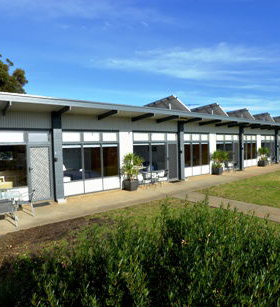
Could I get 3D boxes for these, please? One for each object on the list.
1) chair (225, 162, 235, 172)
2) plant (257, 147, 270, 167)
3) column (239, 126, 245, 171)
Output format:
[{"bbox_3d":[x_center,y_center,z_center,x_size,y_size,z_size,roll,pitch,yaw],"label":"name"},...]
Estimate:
[{"bbox_3d":[6.068,0.887,14.838,0.600,0.820,0.560,-2,2,-20],"label":"chair"},{"bbox_3d":[10.483,0.263,18.379,1.000,1.620,1.000,-3,2,-38],"label":"plant"},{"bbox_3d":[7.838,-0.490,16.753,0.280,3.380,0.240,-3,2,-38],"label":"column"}]

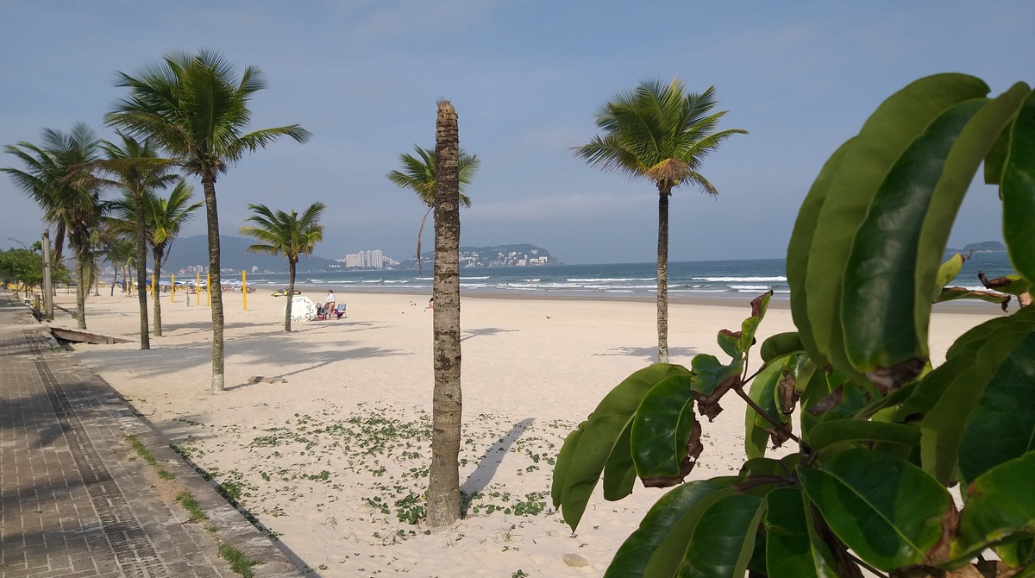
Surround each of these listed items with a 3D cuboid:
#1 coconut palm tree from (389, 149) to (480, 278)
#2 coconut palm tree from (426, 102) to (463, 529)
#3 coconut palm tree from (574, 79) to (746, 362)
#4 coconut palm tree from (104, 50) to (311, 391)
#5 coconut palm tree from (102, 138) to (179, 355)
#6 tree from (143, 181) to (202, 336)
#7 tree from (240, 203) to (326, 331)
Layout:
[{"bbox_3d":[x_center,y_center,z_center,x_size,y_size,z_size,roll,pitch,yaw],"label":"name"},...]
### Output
[{"bbox_3d":[-2.509,-1.270,23.871,3.000,6.200,2.900,-2,2,-6],"label":"coconut palm tree"},{"bbox_3d":[-0.615,0.222,6.559,0.300,3.580,0.300,-2,2,-5],"label":"coconut palm tree"},{"bbox_3d":[2.872,-1.101,15.377,3.500,6.060,3.400,-1,2,11],"label":"coconut palm tree"},{"bbox_3d":[-5.842,-1.298,14.863,3.900,6.470,3.600,-2,2,-21],"label":"coconut palm tree"},{"bbox_3d":[-11.802,-1.466,24.257,3.300,6.640,3.200,-3,2,-26],"label":"coconut palm tree"},{"bbox_3d":[-13.744,-1.173,29.766,3.600,5.920,3.500,-3,2,-25],"label":"tree"},{"bbox_3d":[-9.394,-0.866,31.480,3.500,5.130,3.400,-2,2,-17],"label":"tree"}]

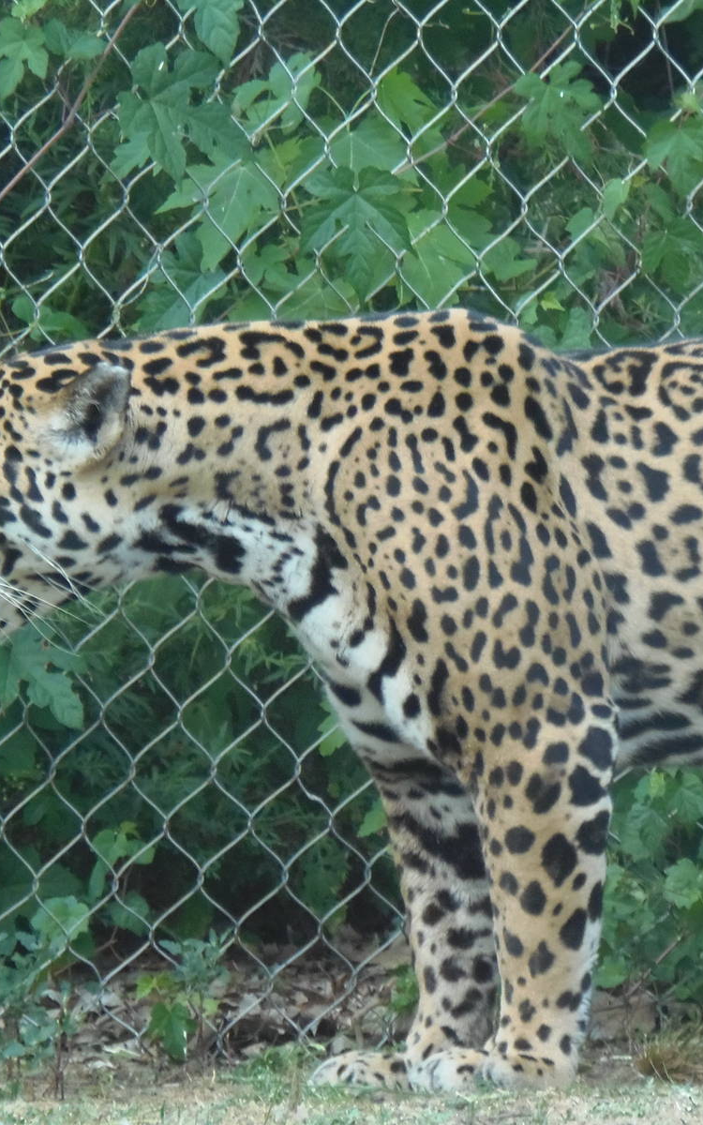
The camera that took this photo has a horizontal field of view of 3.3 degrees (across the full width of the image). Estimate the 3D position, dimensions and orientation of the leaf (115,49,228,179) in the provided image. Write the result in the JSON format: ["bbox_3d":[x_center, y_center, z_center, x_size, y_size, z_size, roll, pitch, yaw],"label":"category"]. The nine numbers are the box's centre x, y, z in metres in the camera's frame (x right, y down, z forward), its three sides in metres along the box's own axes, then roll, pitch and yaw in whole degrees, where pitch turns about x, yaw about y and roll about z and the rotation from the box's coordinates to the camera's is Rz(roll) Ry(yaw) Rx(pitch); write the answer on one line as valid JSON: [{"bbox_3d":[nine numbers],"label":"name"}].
[{"bbox_3d":[-0.154,-0.387,10.430,0.099,0.109,0.040,1,4,0],"label":"leaf"}]

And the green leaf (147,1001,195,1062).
[{"bbox_3d":[-0.139,0.359,9.290,0.038,0.047,0.030,0,2,0],"label":"green leaf"}]

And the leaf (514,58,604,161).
[{"bbox_3d":[0.179,-0.391,10.440,0.077,0.083,0.035,1,4,0],"label":"leaf"}]

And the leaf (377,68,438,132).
[{"bbox_3d":[0.043,-0.358,9.410,0.047,0.053,0.030,0,2,0],"label":"leaf"}]

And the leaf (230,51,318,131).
[{"bbox_3d":[-0.059,-0.365,9.400,0.067,0.063,0.030,0,2,0],"label":"leaf"}]

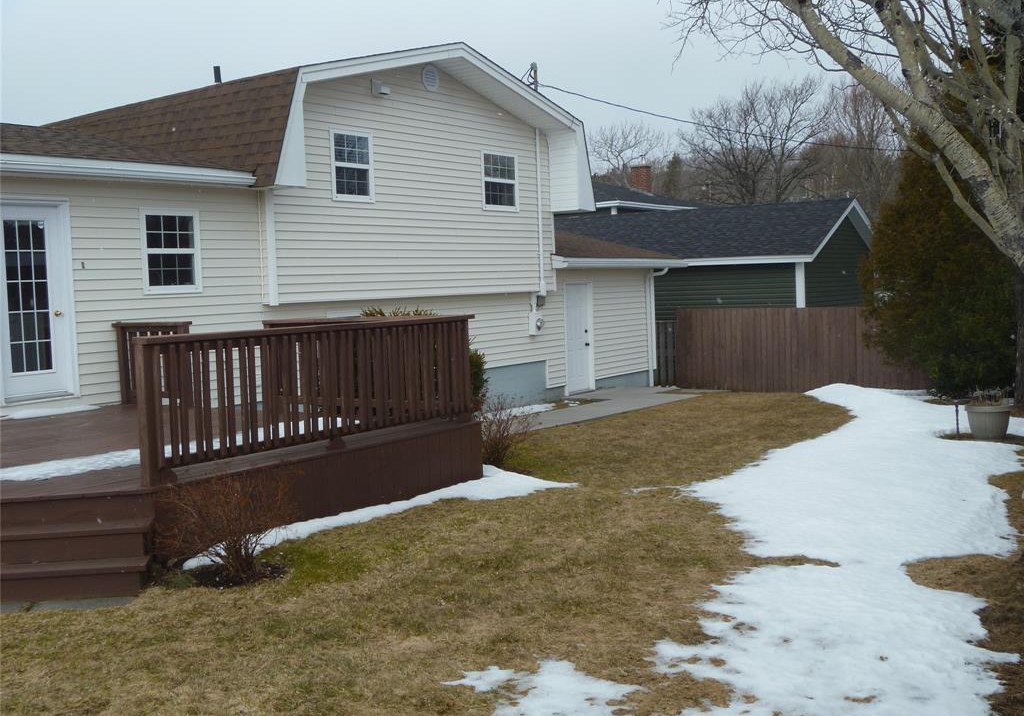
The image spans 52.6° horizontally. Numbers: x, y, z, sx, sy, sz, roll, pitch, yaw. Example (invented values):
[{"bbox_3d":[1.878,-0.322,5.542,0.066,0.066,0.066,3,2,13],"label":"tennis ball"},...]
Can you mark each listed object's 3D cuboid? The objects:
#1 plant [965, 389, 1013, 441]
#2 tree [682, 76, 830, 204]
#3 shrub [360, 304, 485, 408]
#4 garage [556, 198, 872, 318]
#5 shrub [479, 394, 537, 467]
[{"bbox_3d":[4.788,0.558,10.419,0.465,0.496,0.465,2,5,36],"label":"plant"},{"bbox_3d":[11.482,-7.777,48.409,7.000,10.581,7.000,2,5,36],"label":"tree"},{"bbox_3d":[-1.137,0.179,13.967,1.600,1.748,1.750,2,5,36],"label":"shrub"},{"bbox_3d":[4.665,-1.844,27.544,8.900,4.160,6.008,2,5,36],"label":"garage"},{"bbox_3d":[-0.065,0.714,10.326,0.640,0.684,0.660,-2,4,0],"label":"shrub"}]

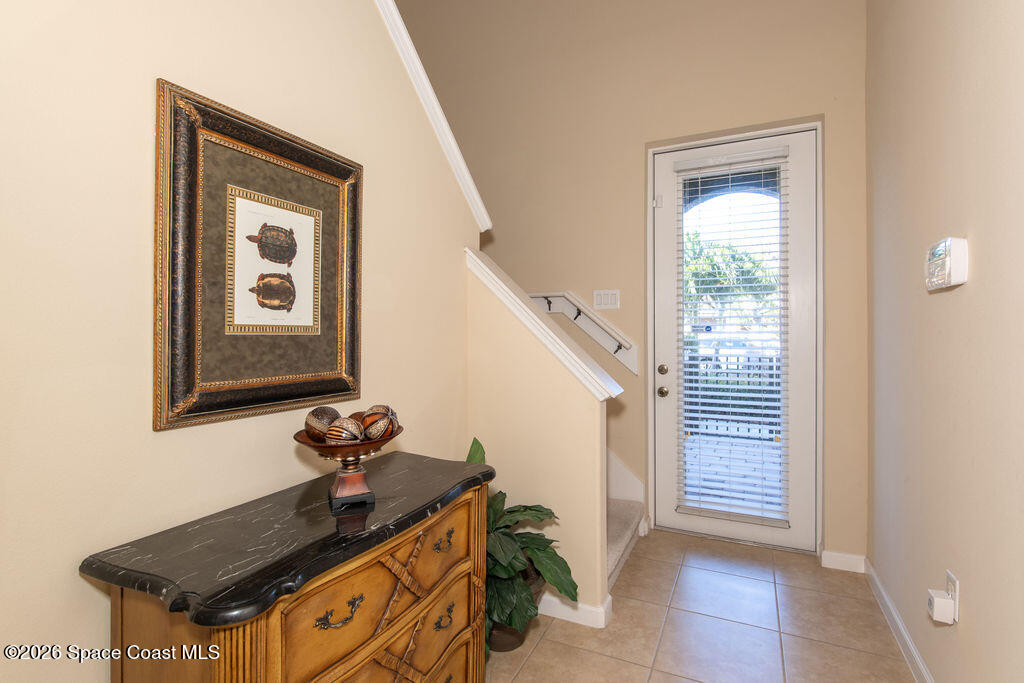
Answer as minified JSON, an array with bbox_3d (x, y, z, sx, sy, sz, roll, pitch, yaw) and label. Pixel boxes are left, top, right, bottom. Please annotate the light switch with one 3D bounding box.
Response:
[{"bbox_3d":[0.620,-0.272,3.167,0.165,0.118,0.009,0,1,26],"label":"light switch"}]

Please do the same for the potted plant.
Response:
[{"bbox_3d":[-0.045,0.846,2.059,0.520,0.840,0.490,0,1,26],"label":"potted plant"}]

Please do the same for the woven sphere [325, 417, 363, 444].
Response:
[{"bbox_3d":[-0.429,0.244,1.243,0.096,0.096,0.096,0,1,26],"label":"woven sphere"}]

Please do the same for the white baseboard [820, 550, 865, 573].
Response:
[{"bbox_3d":[1.797,1.196,2.626,0.199,0.091,0.015,0,1,26],"label":"white baseboard"}]

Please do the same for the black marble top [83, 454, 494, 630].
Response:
[{"bbox_3d":[-0.461,0.451,1.319,0.485,0.041,0.990,0,1,26],"label":"black marble top"}]

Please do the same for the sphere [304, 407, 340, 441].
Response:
[{"bbox_3d":[-0.505,0.223,1.295,0.096,0.096,0.096,0,1,26],"label":"sphere"}]

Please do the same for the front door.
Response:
[{"bbox_3d":[1.359,0.001,3.008,0.911,2.442,0.045,0,1,26],"label":"front door"}]

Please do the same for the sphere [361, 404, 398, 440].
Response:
[{"bbox_3d":[-0.363,0.226,1.331,0.096,0.096,0.096,-1,1,0],"label":"sphere"}]

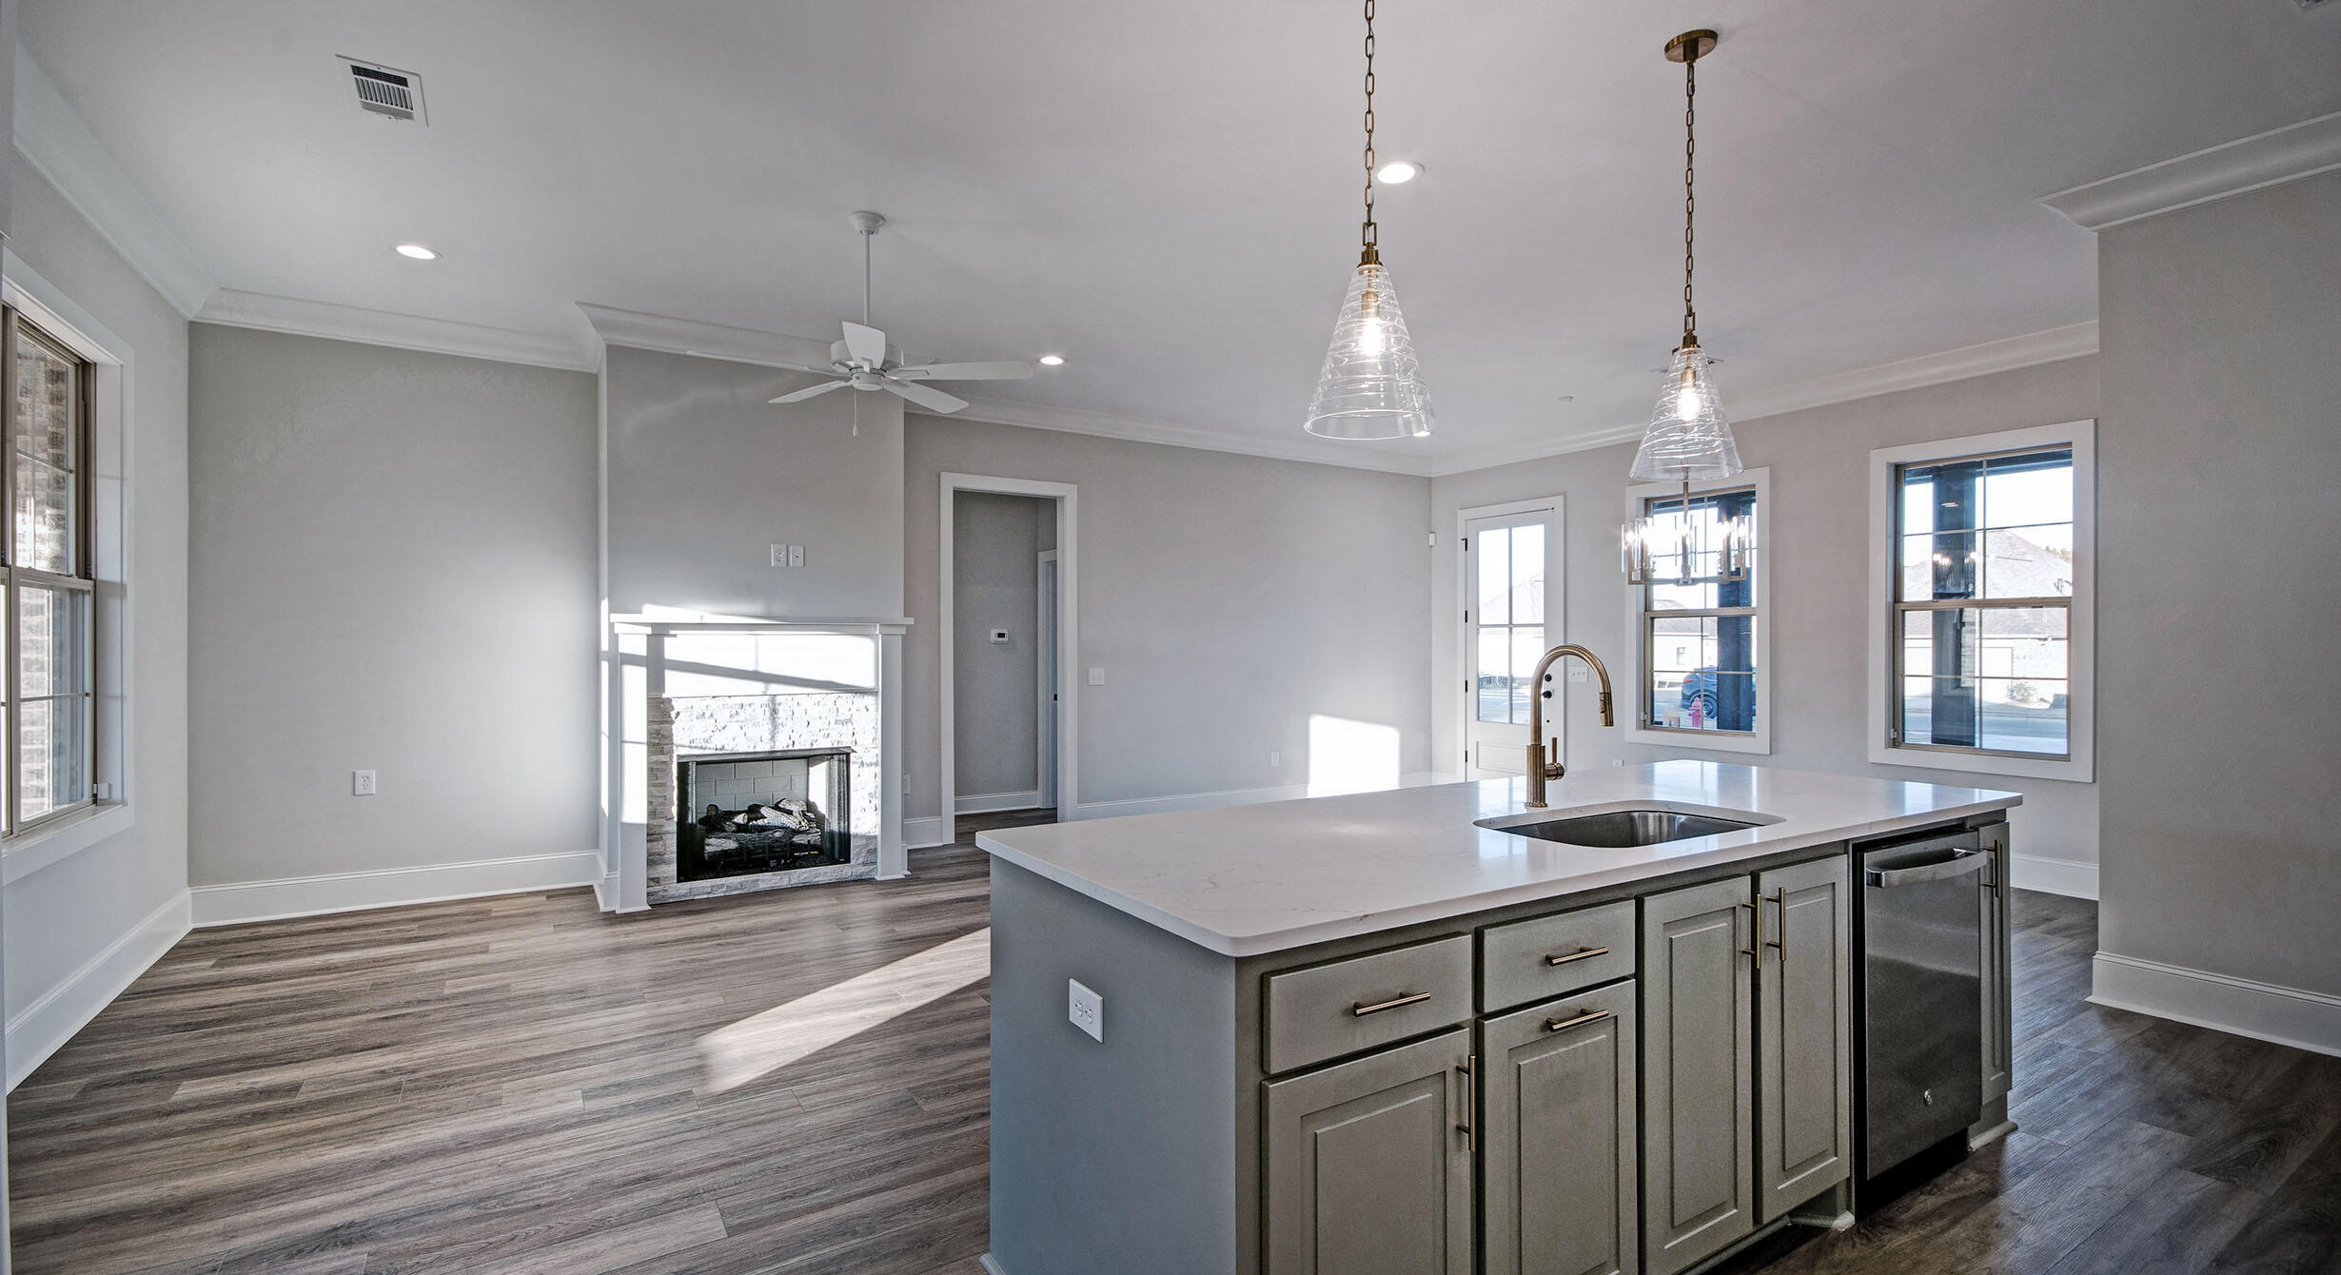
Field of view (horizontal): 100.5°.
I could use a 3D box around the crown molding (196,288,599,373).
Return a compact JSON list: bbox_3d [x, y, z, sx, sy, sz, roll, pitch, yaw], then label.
[{"bbox_3d":[-3.893,-1.576,4.996,1.652,0.155,0.125,0,0,-32],"label":"crown molding"}]

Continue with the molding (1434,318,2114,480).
[{"bbox_3d":[3.691,-1.584,7.019,0.125,0.150,4.858,0,0,-32],"label":"molding"}]

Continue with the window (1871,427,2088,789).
[{"bbox_3d":[4.681,-0.193,5.653,0.120,1.939,1.049,0,0,-32],"label":"window"}]

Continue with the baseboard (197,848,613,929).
[{"bbox_3d":[-3.924,1.295,5.040,1.652,0.193,0.025,0,0,-32],"label":"baseboard"}]

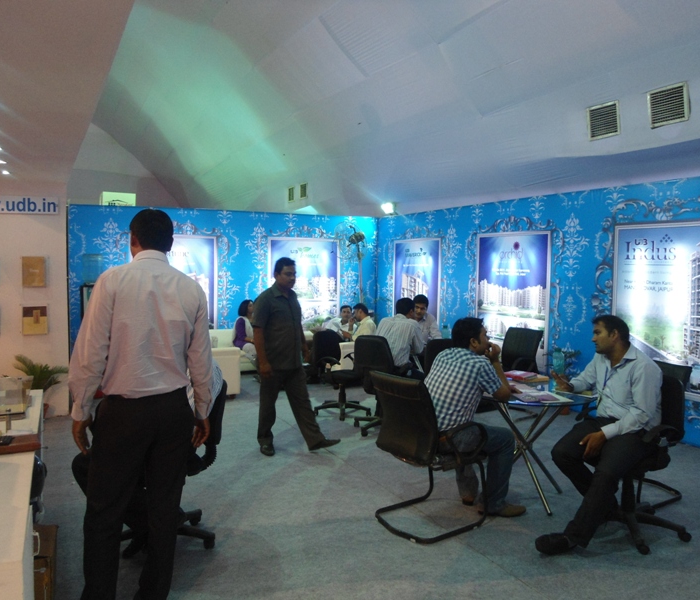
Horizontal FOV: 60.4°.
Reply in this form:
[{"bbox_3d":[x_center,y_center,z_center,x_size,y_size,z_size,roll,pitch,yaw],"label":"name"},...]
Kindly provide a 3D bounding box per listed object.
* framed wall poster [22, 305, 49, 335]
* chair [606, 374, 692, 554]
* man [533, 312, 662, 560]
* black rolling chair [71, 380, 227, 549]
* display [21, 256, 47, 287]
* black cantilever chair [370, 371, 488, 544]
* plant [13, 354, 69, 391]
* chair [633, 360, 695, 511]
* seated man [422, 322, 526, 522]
[{"bbox_3d":[-3.165,0.204,6.042,0.236,0.298,0.040,-1,4,-25],"label":"framed wall poster"},{"bbox_3d":[1.693,0.943,3.663,0.600,0.940,0.590,-1,4,-24],"label":"chair"},{"bbox_3d":[1.451,0.757,3.580,0.820,1.320,0.600,-1,4,-24],"label":"man"},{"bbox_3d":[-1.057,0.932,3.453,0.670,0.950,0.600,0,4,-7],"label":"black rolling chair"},{"bbox_3d":[-3.158,-0.280,6.010,0.226,0.300,0.040,-1,4,-25],"label":"display"},{"bbox_3d":[0.538,0.928,3.828,0.590,0.930,0.550,-2,5,-36],"label":"black cantilever chair"},{"bbox_3d":[-3.027,0.889,5.897,0.540,0.670,0.500,-1,4,-25],"label":"plant"},{"bbox_3d":[1.993,0.910,4.252,0.600,0.930,0.560,-2,4,-26],"label":"chair"},{"bbox_3d":[0.784,0.752,3.931,0.740,1.270,0.540,-2,5,-31],"label":"seated man"}]

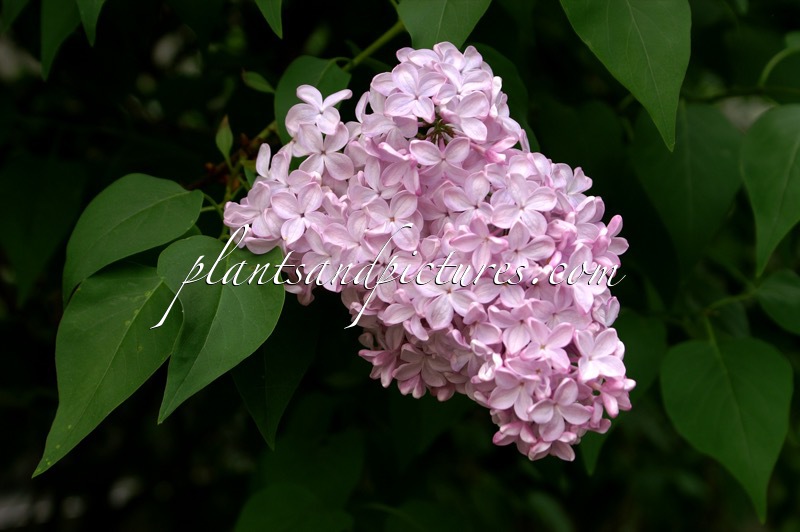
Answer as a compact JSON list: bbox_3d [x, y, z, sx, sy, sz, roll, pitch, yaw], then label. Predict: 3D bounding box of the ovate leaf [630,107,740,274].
[{"bbox_3d":[0.127,-0.035,0.740,0.050,0.077,0.013,-2,-6,5],"label":"ovate leaf"}]

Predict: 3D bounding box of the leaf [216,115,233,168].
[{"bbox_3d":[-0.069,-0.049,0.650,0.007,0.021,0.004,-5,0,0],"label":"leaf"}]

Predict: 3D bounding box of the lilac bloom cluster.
[{"bbox_3d":[0.021,-0.004,0.620,0.112,0.167,0.098,-42,-6,-4],"label":"lilac bloom cluster"}]

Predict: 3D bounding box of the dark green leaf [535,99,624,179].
[{"bbox_3d":[0.082,-0.050,0.760,0.042,0.056,0.013,0,-6,0],"label":"dark green leaf"}]

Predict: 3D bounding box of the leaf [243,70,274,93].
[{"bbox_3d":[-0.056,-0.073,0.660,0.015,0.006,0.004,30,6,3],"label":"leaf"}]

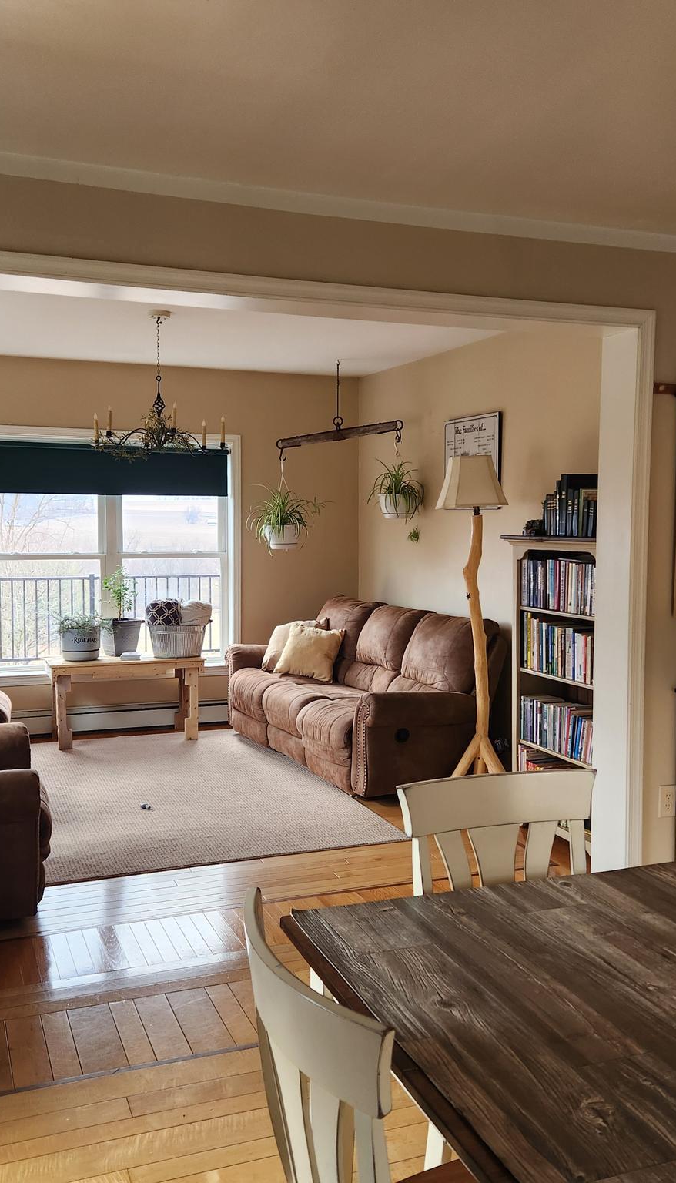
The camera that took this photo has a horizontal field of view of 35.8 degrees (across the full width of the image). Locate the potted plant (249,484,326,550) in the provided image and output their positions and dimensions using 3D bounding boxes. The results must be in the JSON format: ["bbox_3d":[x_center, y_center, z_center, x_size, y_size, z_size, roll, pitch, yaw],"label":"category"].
[{"bbox_3d":[-0.321,-0.454,6.391,0.430,0.410,0.400,-1,5,-21],"label":"potted plant"}]

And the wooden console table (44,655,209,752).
[{"bbox_3d":[-1.347,0.691,6.683,0.950,0.525,0.370,-1,5,-21],"label":"wooden console table"}]

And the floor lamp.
[{"bbox_3d":[0.674,0.216,5.192,0.400,1.730,0.400,1,4,0],"label":"floor lamp"}]

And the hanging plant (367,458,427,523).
[{"bbox_3d":[0.362,-0.608,6.318,0.330,0.370,0.330,1,4,0],"label":"hanging plant"}]

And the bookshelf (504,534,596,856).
[{"bbox_3d":[1.090,0.447,4.731,0.330,1.378,0.820,-1,4,-21],"label":"bookshelf"}]

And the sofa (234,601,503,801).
[{"bbox_3d":[0.084,0.537,6.333,0.890,0.910,2.030,-1,5,-24],"label":"sofa"}]

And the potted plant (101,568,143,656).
[{"bbox_3d":[-1.453,0.135,6.992,0.275,0.597,0.280,-1,4,-21],"label":"potted plant"}]

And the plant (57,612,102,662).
[{"bbox_3d":[-1.687,0.278,6.827,0.285,0.330,0.280,-1,4,-21],"label":"plant"}]

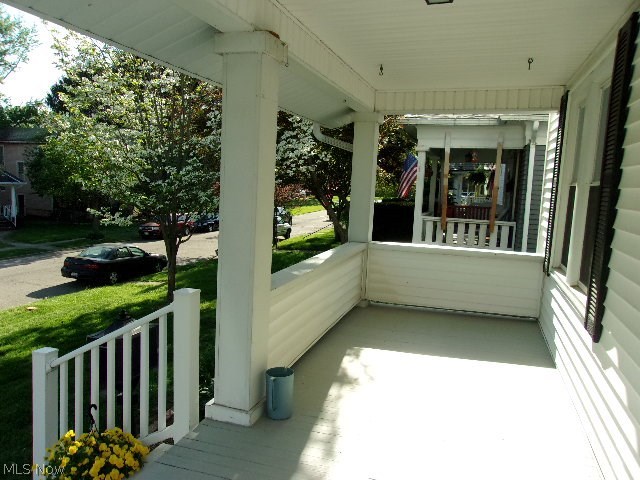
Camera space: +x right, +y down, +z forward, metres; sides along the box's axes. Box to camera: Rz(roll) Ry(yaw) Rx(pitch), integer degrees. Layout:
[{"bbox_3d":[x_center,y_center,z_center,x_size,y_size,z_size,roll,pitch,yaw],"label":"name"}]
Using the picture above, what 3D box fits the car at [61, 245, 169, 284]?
[{"bbox_3d":[-7.946,0.802,20.068,1.740,1.370,4.550,4,6,18],"label":"car"}]

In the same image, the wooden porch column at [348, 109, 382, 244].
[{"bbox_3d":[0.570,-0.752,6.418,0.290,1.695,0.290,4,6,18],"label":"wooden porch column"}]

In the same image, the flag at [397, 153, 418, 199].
[{"bbox_3d":[2.253,-1.680,13.000,0.650,1.220,0.250,4,6,18],"label":"flag"}]

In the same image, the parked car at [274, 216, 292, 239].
[{"bbox_3d":[-3.605,-0.866,36.464,1.820,1.650,4.600,4,6,18],"label":"parked car"}]

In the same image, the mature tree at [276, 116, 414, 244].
[{"bbox_3d":[1.309,-3.981,27.069,7.800,8.400,7.600,4,6,18],"label":"mature tree"}]

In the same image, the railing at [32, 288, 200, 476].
[{"bbox_3d":[-1.346,0.984,3.247,1.245,1.470,0.115,4,6,18],"label":"railing"}]

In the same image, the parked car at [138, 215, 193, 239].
[{"bbox_3d":[-10.718,-1.091,35.690,1.820,1.650,4.500,4,6,18],"label":"parked car"}]

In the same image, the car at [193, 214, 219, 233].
[{"bbox_3d":[-9.010,-1.569,41.639,1.800,1.500,4.600,4,6,18],"label":"car"}]

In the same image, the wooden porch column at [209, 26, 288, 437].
[{"bbox_3d":[-0.477,-0.052,3.188,0.310,2.400,0.310,4,6,18],"label":"wooden porch column"}]

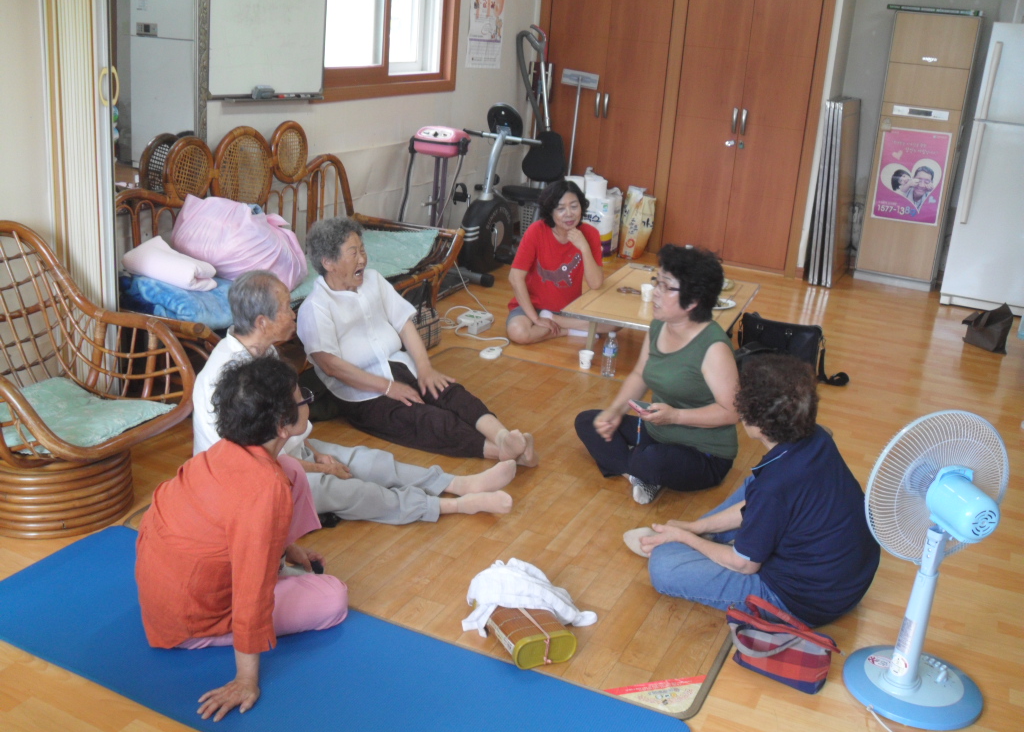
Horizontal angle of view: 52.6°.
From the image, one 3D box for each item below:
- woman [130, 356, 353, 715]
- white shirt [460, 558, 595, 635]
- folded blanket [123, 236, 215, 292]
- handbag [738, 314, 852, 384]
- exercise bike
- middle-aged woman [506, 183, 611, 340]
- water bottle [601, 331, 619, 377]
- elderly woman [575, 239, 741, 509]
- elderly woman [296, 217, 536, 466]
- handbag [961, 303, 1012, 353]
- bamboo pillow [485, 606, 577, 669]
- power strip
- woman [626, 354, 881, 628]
[{"bbox_3d":[-0.643,0.330,2.583,0.537,0.760,0.669,18,23,36],"label":"woman"},{"bbox_3d":[0.047,0.613,2.847,0.375,0.142,0.253,1,19,-8],"label":"white shirt"},{"bbox_3d":[-1.297,-0.385,3.929,0.370,0.135,0.250,16,21,31],"label":"folded blanket"},{"bbox_3d":[1.314,-0.097,5.017,0.420,0.260,0.170,11,19,20],"label":"handbag"},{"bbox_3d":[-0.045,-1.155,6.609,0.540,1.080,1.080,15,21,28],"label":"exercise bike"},{"bbox_3d":[0.287,-0.532,5.271,0.588,0.780,0.557,3,19,-2],"label":"middle-aged woman"},{"bbox_3d":[0.459,-0.065,4.787,0.067,0.212,0.067,12,19,21],"label":"water bottle"},{"bbox_3d":[0.617,0.006,3.689,0.588,0.821,0.588,-6,21,-27],"label":"elderly woman"},{"bbox_3d":[-0.369,-0.117,3.888,1.043,0.800,0.517,17,23,33],"label":"elderly woman"},{"bbox_3d":[2.659,-0.220,5.779,0.150,0.240,0.260,-8,22,-33],"label":"handbag"},{"bbox_3d":[0.028,0.674,2.725,0.167,0.101,0.284,-6,21,-27],"label":"bamboo pillow"},{"bbox_3d":[-0.183,-0.224,5.380,0.160,0.052,0.220,12,19,21],"label":"power strip"},{"bbox_3d":[0.763,0.278,3.056,0.750,0.729,0.608,16,22,33],"label":"woman"}]

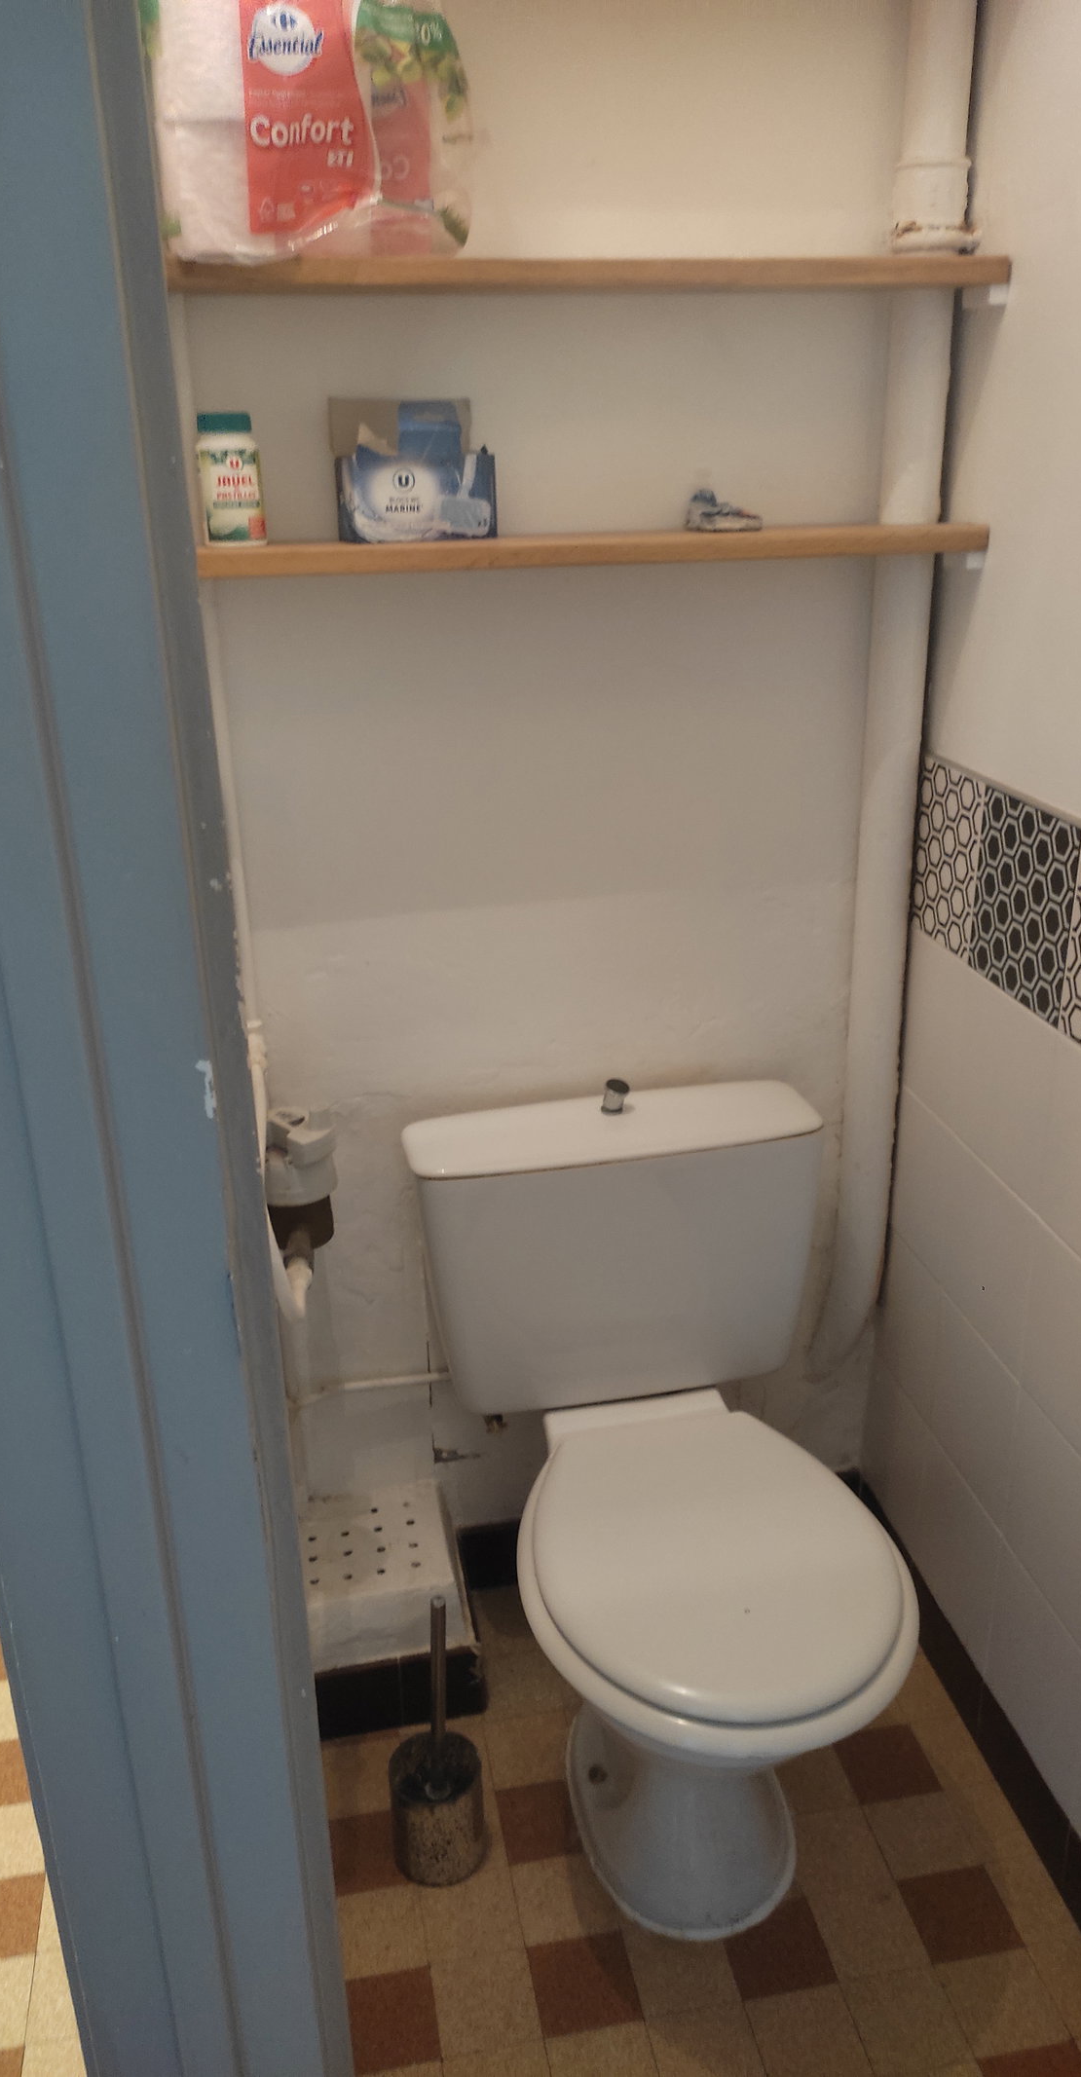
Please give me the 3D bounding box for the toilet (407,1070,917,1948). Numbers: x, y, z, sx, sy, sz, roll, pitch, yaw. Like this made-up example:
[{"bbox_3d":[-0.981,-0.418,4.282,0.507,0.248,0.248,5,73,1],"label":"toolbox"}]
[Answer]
[{"bbox_3d":[0.132,0.501,1.631,0.440,0.775,0.645,-5,22,-10],"label":"toilet"}]

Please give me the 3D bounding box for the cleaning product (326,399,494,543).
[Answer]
[{"bbox_3d":[-0.122,-0.552,1.513,0.141,0.130,0.055,-9,23,-20],"label":"cleaning product"}]

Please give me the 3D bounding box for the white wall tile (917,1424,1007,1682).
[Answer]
[{"bbox_3d":[0.502,0.616,1.871,0.010,0.200,0.200,-5,22,-10],"label":"white wall tile"}]

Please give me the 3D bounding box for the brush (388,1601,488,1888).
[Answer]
[{"bbox_3d":[-0.113,0.727,1.658,0.100,0.345,0.100,-5,22,-9],"label":"brush"}]

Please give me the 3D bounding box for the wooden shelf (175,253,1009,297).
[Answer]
[{"bbox_3d":[0.037,-0.723,1.486,0.809,0.024,0.143,-5,22,-9],"label":"wooden shelf"}]

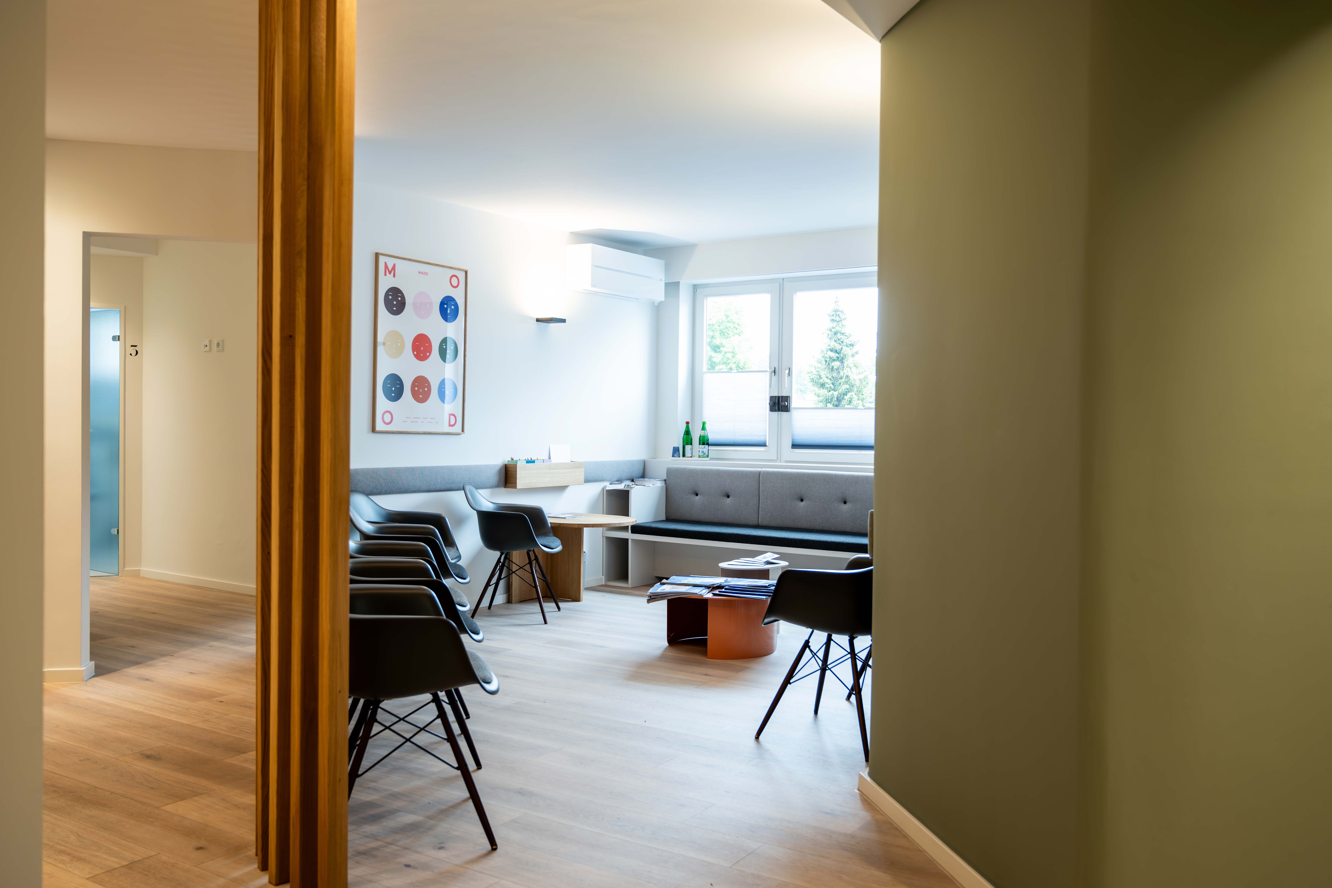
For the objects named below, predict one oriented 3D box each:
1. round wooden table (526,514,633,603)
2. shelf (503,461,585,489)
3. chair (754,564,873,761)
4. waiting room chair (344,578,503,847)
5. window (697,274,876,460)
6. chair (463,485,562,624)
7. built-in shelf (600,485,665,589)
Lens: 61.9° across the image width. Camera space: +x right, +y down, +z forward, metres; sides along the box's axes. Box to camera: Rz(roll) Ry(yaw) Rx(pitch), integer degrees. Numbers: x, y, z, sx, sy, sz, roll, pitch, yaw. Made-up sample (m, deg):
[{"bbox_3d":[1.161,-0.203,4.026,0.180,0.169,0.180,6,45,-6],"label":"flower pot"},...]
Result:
[{"bbox_3d":[-0.559,0.786,7.494,0.680,0.530,0.780,1,1,34],"label":"round wooden table"},{"bbox_3d":[-0.826,0.211,7.491,0.140,0.160,0.690,1,1,34],"label":"shelf"},{"bbox_3d":[0.688,0.714,4.212,0.600,0.810,0.620,1,1,37],"label":"chair"},{"bbox_3d":[-0.781,0.710,3.211,0.600,0.810,0.620,0,1,-17],"label":"waiting room chair"},{"bbox_3d":[0.933,-0.544,8.126,1.750,1.340,0.100,1,1,34],"label":"window"},{"bbox_3d":[-0.936,0.652,6.812,0.600,0.810,0.620,1,1,4],"label":"chair"},{"bbox_3d":[-0.219,0.678,8.334,0.240,0.730,0.470,1,1,34],"label":"built-in shelf"}]

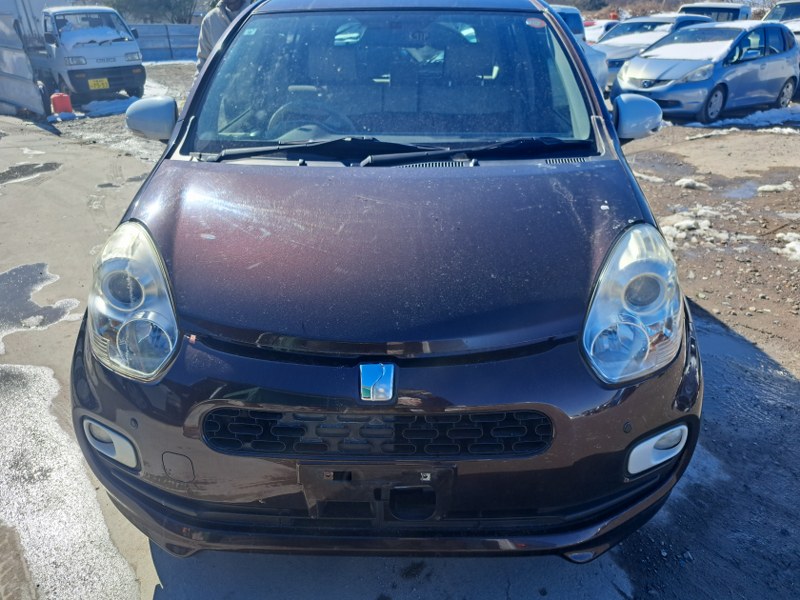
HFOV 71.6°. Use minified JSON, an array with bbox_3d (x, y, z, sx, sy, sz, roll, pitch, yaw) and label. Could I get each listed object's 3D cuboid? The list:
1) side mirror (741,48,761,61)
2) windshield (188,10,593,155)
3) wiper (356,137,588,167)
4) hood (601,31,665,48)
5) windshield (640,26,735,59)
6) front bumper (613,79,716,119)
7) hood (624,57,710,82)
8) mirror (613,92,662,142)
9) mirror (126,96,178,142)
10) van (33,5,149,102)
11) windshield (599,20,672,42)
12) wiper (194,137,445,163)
[{"bbox_3d":[5.665,-3.978,8.937,0.140,0.160,0.230,-17,29,-31],"label":"side mirror"},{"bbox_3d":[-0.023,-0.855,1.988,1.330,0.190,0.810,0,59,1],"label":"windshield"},{"bbox_3d":[0.243,-0.477,1.773,0.750,0.080,0.130,0,25,2],"label":"wiper"},{"bbox_3d":[4.812,-5.362,11.646,1.420,0.300,0.950,22,33,40],"label":"hood"},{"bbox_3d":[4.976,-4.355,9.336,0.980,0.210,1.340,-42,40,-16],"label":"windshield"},{"bbox_3d":[4.111,-3.371,9.105,0.500,0.480,1.660,-17,30,-32],"label":"front bumper"},{"bbox_3d":[4.447,-3.899,9.278,0.850,0.280,1.340,-17,29,-31],"label":"hood"},{"bbox_3d":[0.850,-0.666,2.020,0.190,0.150,0.120,0,25,2],"label":"mirror"},{"bbox_3d":[-0.872,-0.649,1.995,0.200,0.150,0.130,0,25,1],"label":"mirror"},{"bbox_3d":[-6.366,-4.804,10.902,3.150,1.720,1.420,23,33,40],"label":"van"},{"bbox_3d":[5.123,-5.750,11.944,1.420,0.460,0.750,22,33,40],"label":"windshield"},{"bbox_3d":[-0.260,-0.487,1.799,0.810,0.080,0.130,0,25,2],"label":"wiper"}]

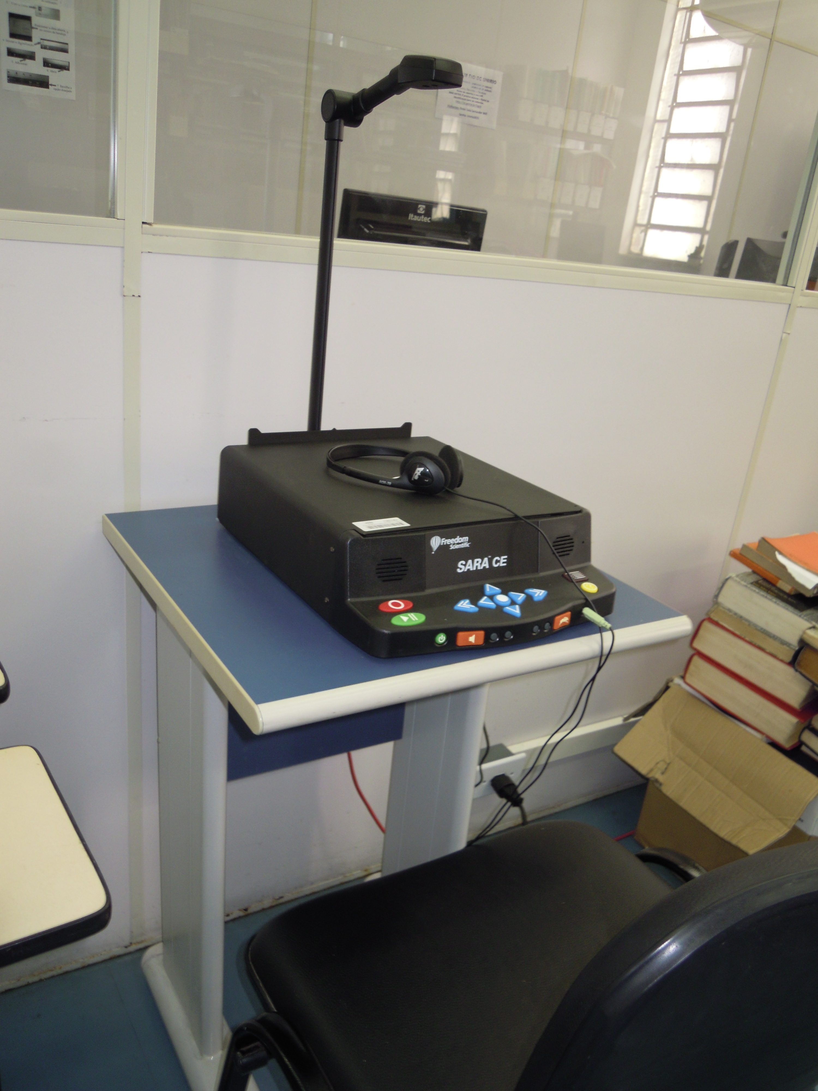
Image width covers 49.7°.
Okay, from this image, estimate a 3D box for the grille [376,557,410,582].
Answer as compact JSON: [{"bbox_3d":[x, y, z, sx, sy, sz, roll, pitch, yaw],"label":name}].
[{"bbox_3d":[-0.018,0.024,0.872,0.036,0.028,0.006,-6,13,-31],"label":"grille"}]

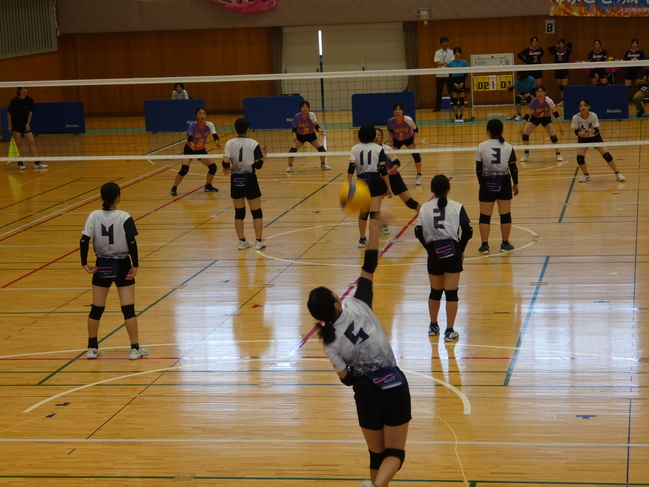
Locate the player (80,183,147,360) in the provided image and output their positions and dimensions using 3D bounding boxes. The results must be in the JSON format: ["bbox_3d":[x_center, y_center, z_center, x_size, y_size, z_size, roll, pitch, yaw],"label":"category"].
[{"bbox_3d":[-1.993,0.248,14.913,0.600,1.633,0.400,-1,10,9],"label":"player"}]

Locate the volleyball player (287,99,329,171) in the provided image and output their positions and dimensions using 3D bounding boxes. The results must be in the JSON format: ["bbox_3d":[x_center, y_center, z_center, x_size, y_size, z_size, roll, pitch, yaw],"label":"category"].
[{"bbox_3d":[-0.311,-1.945,28.837,0.800,1.247,0.580,-2,9,2],"label":"volleyball player"}]

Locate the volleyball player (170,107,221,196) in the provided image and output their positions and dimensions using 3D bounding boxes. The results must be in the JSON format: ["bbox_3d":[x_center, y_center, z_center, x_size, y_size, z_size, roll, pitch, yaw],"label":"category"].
[{"bbox_3d":[-2.088,-1.505,25.802,0.740,1.377,0.580,-5,10,-16],"label":"volleyball player"}]

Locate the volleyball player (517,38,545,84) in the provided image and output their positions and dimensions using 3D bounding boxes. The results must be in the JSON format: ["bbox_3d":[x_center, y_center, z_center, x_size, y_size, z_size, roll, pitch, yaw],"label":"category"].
[{"bbox_3d":[5.141,-4.233,39.394,0.660,1.705,0.360,-2,9,6],"label":"volleyball player"}]

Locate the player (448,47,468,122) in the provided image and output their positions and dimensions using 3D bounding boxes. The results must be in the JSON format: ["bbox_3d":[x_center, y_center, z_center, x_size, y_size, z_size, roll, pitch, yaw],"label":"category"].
[{"bbox_3d":[3.057,-3.607,36.225,0.470,1.685,0.330,-2,9,7],"label":"player"}]

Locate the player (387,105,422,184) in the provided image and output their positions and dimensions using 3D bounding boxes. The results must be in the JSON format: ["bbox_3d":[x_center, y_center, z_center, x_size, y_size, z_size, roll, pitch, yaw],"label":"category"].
[{"bbox_3d":[1.270,-1.586,25.630,0.580,1.282,0.560,-2,9,2],"label":"player"}]

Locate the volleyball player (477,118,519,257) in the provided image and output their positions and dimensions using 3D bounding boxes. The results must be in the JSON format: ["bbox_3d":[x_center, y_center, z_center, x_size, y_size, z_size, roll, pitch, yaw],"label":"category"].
[{"bbox_3d":[2.122,-0.720,19.607,0.520,1.613,0.360,-1,10,10],"label":"volleyball player"}]

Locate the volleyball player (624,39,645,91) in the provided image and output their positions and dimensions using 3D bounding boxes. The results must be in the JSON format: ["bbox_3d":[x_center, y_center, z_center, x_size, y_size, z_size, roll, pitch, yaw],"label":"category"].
[{"bbox_3d":[7.324,-4.006,37.656,0.500,1.617,0.340,-1,9,10],"label":"volleyball player"}]

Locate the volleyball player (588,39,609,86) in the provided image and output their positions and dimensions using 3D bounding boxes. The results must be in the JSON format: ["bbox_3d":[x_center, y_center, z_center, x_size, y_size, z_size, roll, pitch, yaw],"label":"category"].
[{"bbox_3d":[6.717,-4.141,39.002,0.500,1.580,0.400,-1,9,8],"label":"volleyball player"}]

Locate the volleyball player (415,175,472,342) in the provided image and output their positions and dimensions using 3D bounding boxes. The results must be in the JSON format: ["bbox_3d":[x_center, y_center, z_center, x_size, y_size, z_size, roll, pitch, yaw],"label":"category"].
[{"bbox_3d":[1.132,0.129,15.021,0.540,1.532,0.450,-1,10,10],"label":"volleyball player"}]

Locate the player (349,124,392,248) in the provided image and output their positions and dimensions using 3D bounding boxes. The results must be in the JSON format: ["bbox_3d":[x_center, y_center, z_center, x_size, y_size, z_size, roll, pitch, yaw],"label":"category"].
[{"bbox_3d":[0.590,-0.730,20.280,0.550,1.559,0.400,1,10,20],"label":"player"}]

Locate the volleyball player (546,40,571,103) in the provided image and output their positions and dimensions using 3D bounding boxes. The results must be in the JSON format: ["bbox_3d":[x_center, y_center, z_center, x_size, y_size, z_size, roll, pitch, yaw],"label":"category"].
[{"bbox_3d":[5.814,-4.206,39.265,0.620,1.630,0.380,-1,9,12],"label":"volleyball player"}]

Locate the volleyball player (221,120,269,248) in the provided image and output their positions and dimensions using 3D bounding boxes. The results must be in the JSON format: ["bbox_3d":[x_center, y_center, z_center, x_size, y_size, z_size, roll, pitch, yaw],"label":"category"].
[{"bbox_3d":[-1.024,-0.793,20.754,0.560,1.685,0.450,-1,10,13],"label":"volleyball player"}]

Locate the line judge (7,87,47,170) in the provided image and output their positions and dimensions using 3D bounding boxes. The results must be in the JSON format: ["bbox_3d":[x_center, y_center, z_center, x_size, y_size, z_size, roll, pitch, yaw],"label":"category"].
[{"bbox_3d":[-5.910,-2.300,31.483,0.620,1.620,0.500,-10,12,-37],"label":"line judge"}]

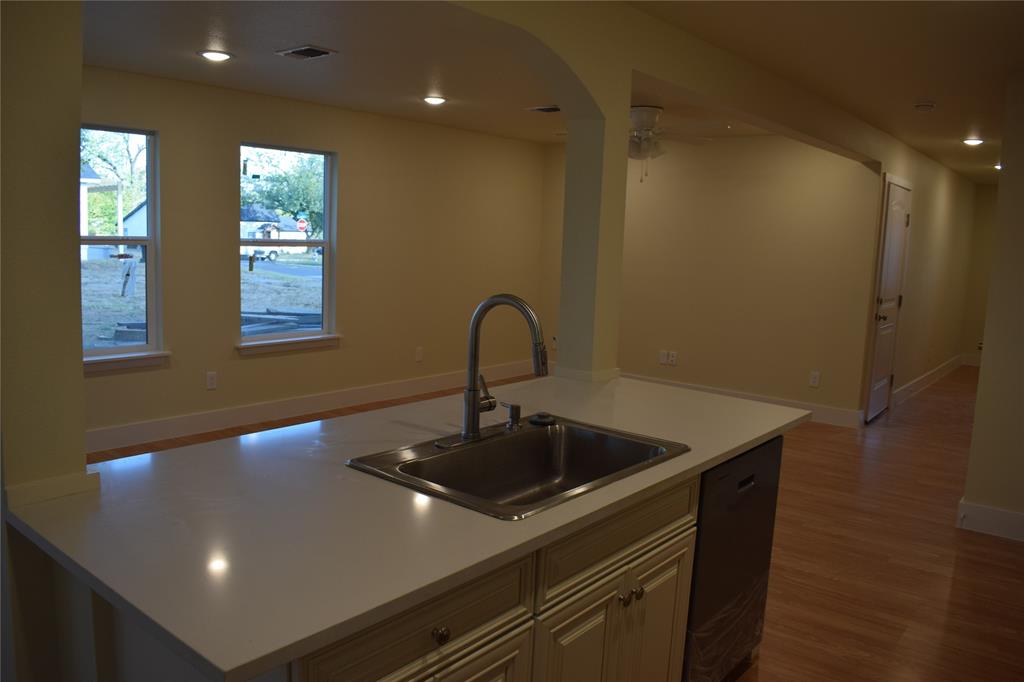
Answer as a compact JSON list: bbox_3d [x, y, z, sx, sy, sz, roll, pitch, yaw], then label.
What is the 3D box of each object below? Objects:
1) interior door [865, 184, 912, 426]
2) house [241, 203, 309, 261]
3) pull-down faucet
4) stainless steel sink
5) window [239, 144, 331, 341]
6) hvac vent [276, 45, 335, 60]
[{"bbox_3d":[3.365,-0.338,6.893,0.050,2.040,0.790,8,10,39],"label":"interior door"},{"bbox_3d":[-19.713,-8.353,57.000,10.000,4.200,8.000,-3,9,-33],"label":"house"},{"bbox_3d":[0.003,0.081,2.172,0.290,0.425,0.130,8,10,39],"label":"pull-down faucet"},{"bbox_3d":[0.050,0.408,2.098,0.562,0.210,0.835,8,10,39],"label":"stainless steel sink"},{"bbox_3d":[-1.732,-0.729,5.912,0.110,1.460,0.860,8,10,39],"label":"window"},{"bbox_3d":[-1.091,-1.542,4.127,0.320,0.025,0.185,8,10,39],"label":"hvac vent"}]

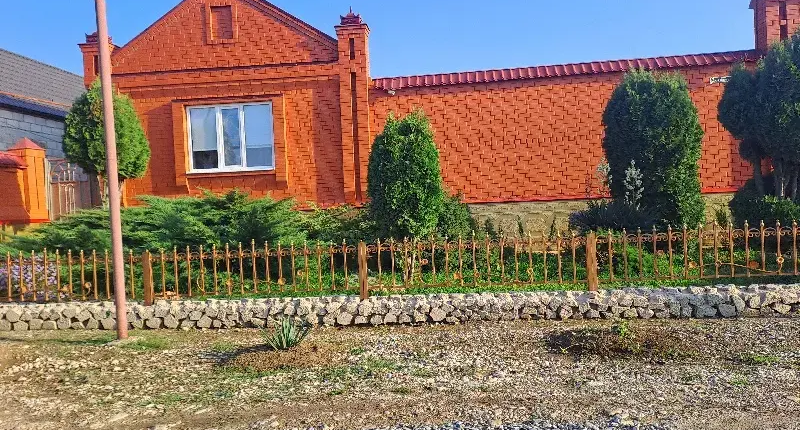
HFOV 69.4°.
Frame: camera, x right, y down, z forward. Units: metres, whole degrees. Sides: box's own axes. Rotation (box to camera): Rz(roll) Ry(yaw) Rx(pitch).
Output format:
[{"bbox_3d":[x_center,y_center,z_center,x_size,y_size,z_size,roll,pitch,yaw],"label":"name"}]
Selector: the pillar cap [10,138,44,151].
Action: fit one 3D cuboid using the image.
[{"bbox_3d":[-8.726,-1.664,13.481,0.500,0.295,0.580,-2,2,10],"label":"pillar cap"}]

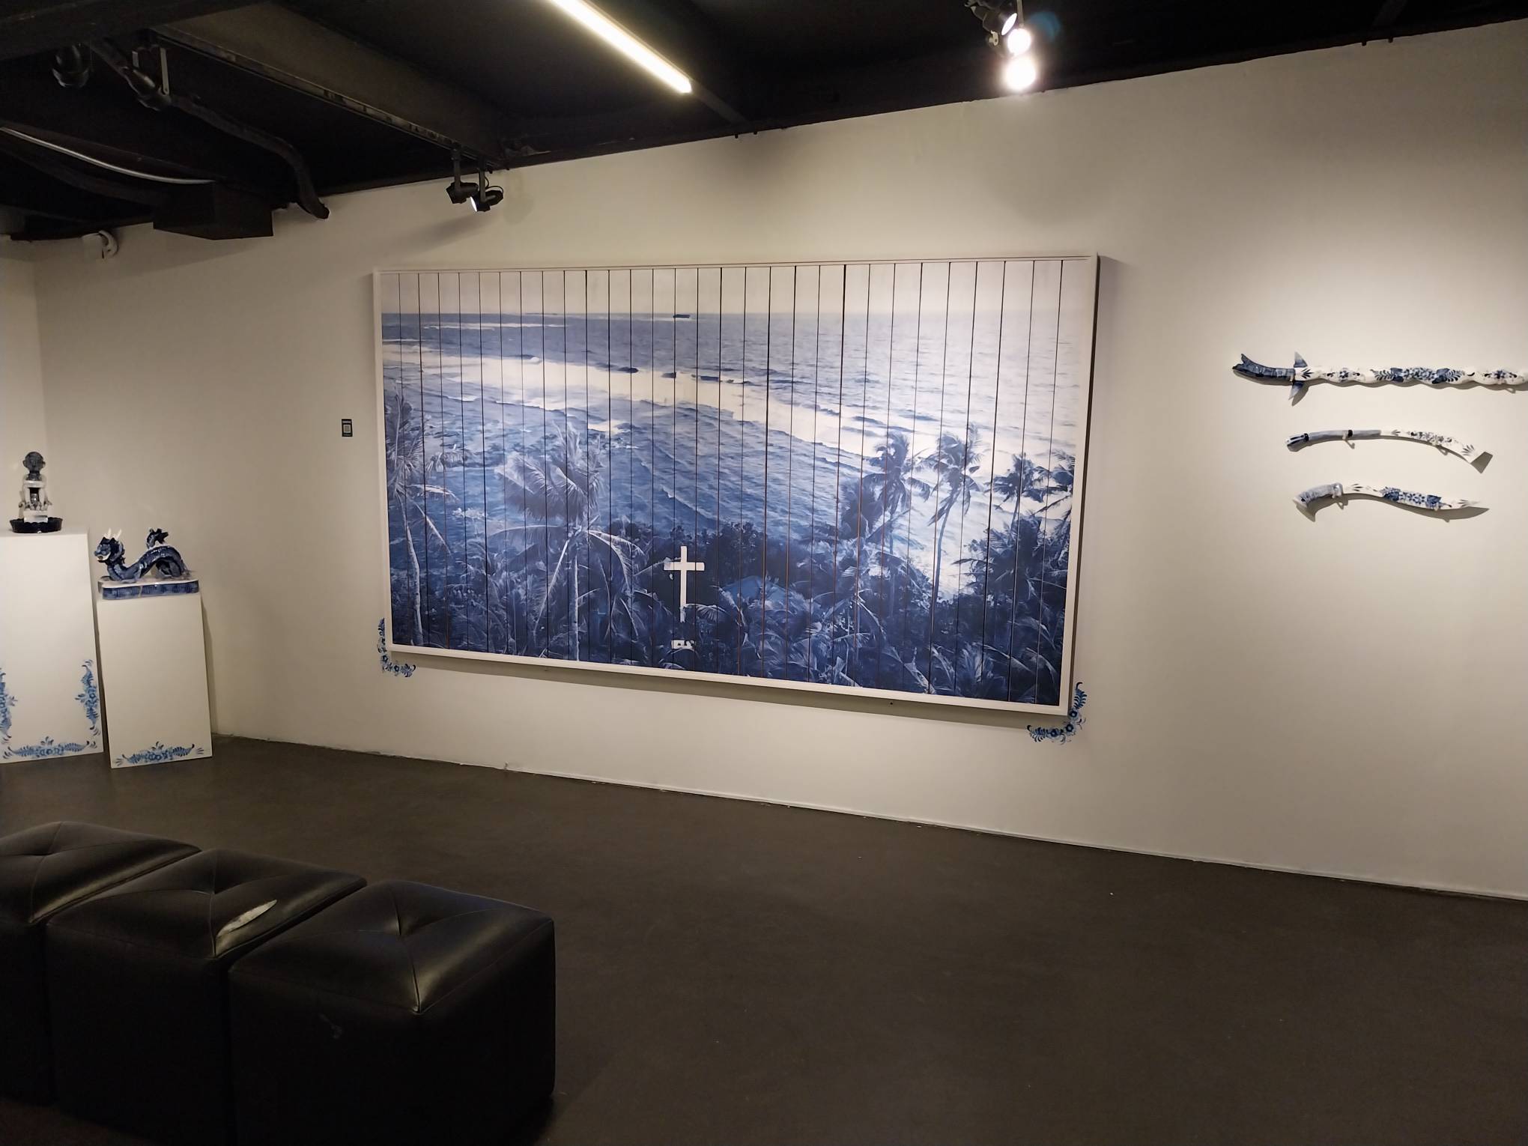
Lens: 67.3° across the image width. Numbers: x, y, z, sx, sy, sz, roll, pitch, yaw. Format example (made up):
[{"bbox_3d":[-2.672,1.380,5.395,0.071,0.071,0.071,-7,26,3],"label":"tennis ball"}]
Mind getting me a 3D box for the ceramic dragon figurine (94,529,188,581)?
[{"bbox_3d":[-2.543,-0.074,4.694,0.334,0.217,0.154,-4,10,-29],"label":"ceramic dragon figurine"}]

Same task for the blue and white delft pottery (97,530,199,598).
[{"bbox_3d":[-2.533,-0.053,4.711,0.365,0.265,0.262,-4,10,-29],"label":"blue and white delft pottery"}]

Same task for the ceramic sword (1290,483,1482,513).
[{"bbox_3d":[1.895,-0.229,3.503,0.510,0.083,0.035,4,9,17],"label":"ceramic sword"}]

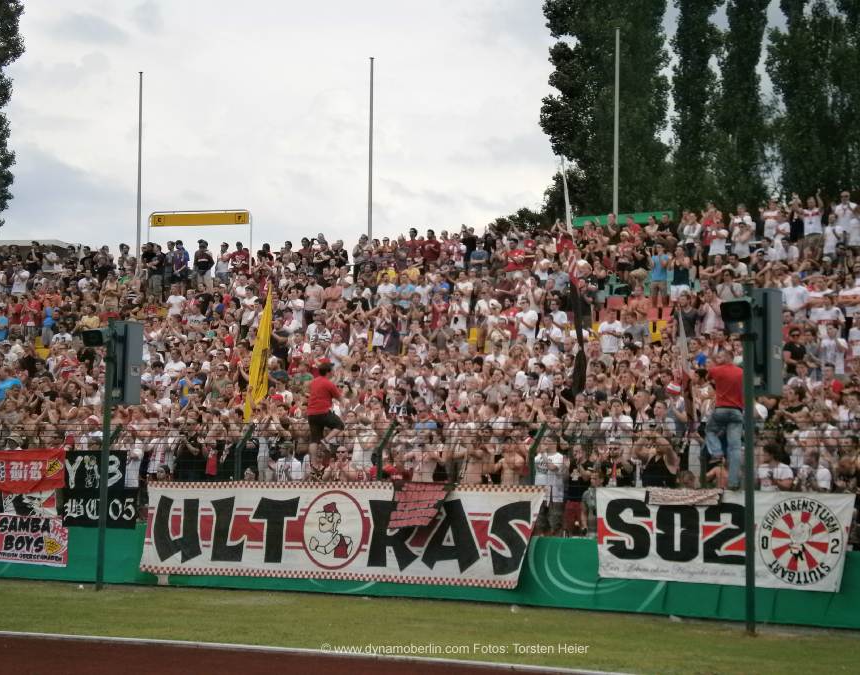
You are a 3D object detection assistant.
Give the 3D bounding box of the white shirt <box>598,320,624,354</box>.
[{"bbox_3d":[3.374,0.000,29.000,0.500,0.650,0.300,0,-4,12],"label":"white shirt"}]

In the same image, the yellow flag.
[{"bbox_3d":[-2.787,0.258,25.200,0.500,2.150,0.300,-1,-4,20],"label":"yellow flag"}]

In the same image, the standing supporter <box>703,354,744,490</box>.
[{"bbox_3d":[3.806,1.080,20.300,0.540,1.800,0.450,0,-4,10],"label":"standing supporter"}]

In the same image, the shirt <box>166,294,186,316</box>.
[{"bbox_3d":[-6.500,-0.782,40.000,0.520,0.660,0.300,0,-5,12],"label":"shirt"}]

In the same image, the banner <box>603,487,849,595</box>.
[{"bbox_3d":[3.637,2.512,19.400,3.380,1.170,0.080,-3,-11,33],"label":"banner"}]

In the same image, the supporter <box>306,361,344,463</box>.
[{"bbox_3d":[-1.554,1.219,23.200,0.500,1.680,0.520,-3,-5,40],"label":"supporter"}]

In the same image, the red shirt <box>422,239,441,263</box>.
[{"bbox_3d":[0.040,-2.328,41.500,0.500,0.660,0.300,-1,-5,18],"label":"red shirt"}]

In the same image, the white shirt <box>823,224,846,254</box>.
[{"bbox_3d":[9.116,-2.211,35.200,0.500,0.670,0.300,-3,-6,38],"label":"white shirt"}]

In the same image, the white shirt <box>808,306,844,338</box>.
[{"bbox_3d":[7.193,-0.218,28.300,0.620,0.680,0.330,-1,-5,22],"label":"white shirt"}]

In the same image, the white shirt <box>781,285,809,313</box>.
[{"bbox_3d":[6.683,-0.678,28.600,0.500,0.640,0.300,-1,-4,18],"label":"white shirt"}]

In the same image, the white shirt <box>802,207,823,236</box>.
[{"bbox_3d":[9.146,-2.786,37.300,0.500,0.690,0.300,-1,-5,22],"label":"white shirt"}]

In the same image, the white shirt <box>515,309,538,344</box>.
[{"bbox_3d":[1.998,-0.238,32.300,0.500,0.720,0.300,-3,-6,35],"label":"white shirt"}]

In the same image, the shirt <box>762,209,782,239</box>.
[{"bbox_3d":[7.509,-2.507,34.300,0.460,0.660,0.300,-1,-4,20],"label":"shirt"}]

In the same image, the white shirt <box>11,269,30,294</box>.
[{"bbox_3d":[-11.812,-1.587,45.000,0.520,0.690,0.310,-1,-5,14],"label":"white shirt"}]

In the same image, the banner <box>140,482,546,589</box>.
[{"bbox_3d":[-1.506,2.822,22.638,6.500,1.400,0.080,-2,-17,26],"label":"banner"}]

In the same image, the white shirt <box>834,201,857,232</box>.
[{"bbox_3d":[9.908,-2.838,37.200,0.530,0.720,0.310,-2,-6,28],"label":"white shirt"}]

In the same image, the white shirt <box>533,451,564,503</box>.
[{"bbox_3d":[1.685,1.974,22.000,0.480,0.680,0.300,-1,-4,14],"label":"white shirt"}]

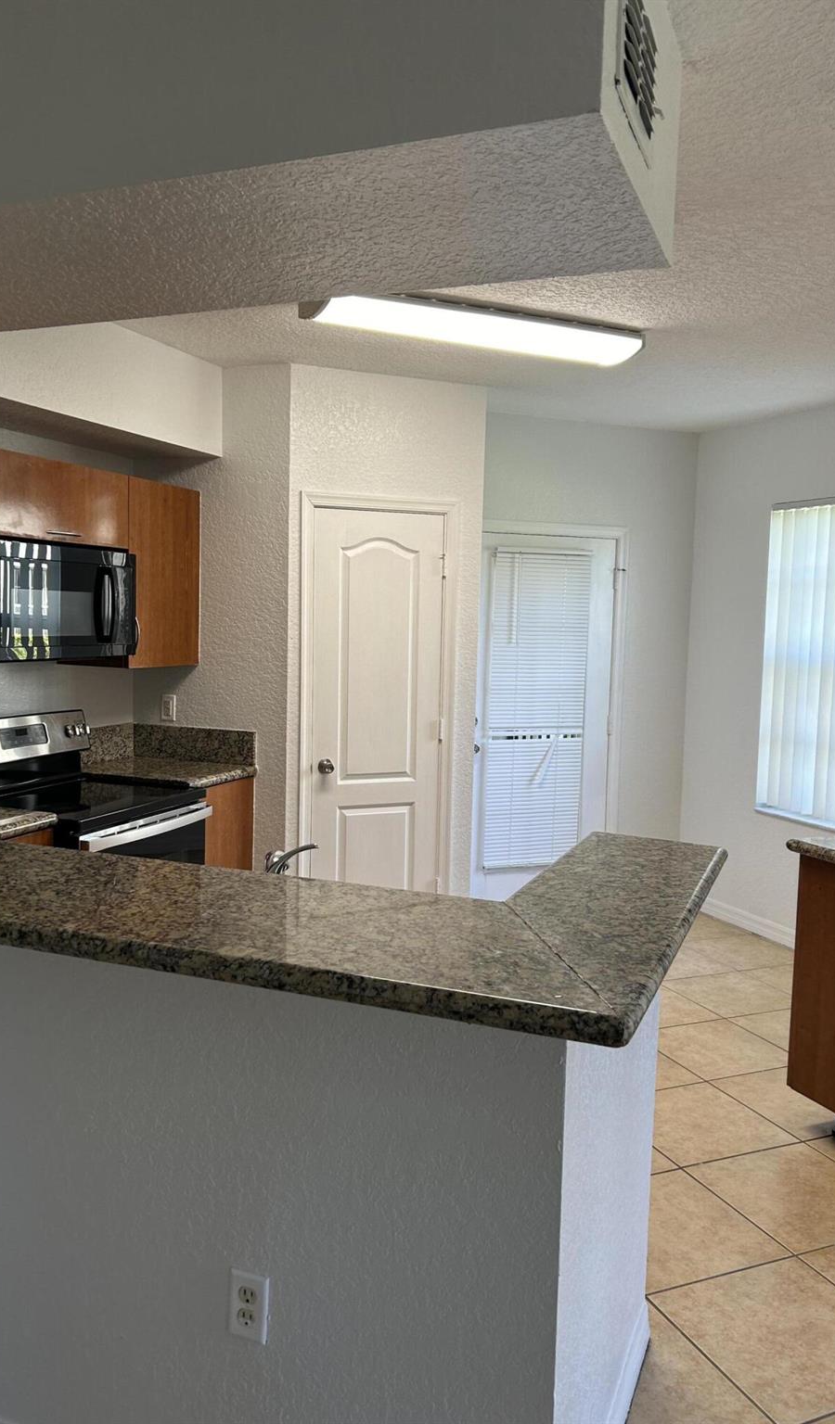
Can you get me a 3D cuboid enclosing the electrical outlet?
[{"bbox_3d":[-0.278,0.978,1.757,0.070,0.115,0.008,3,5,21],"label":"electrical outlet"}]

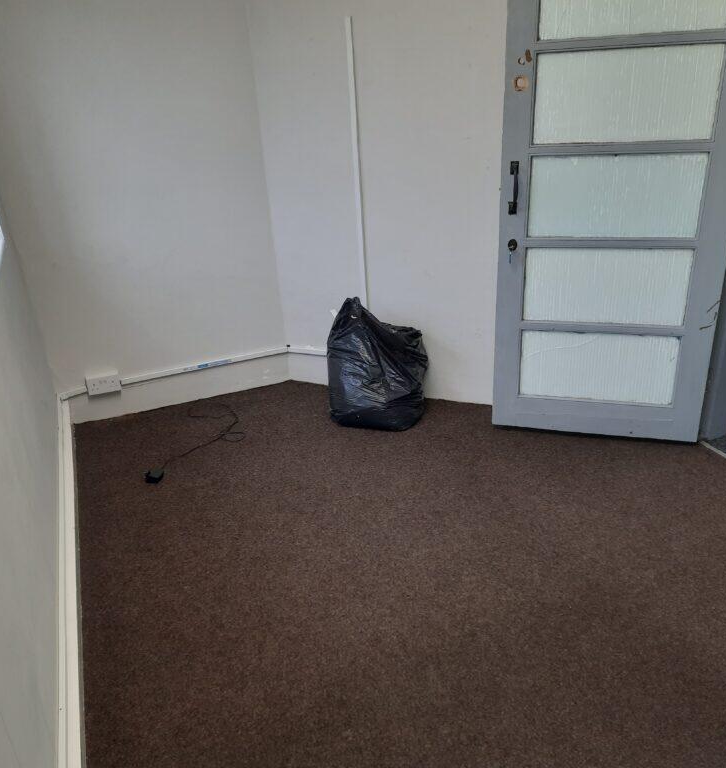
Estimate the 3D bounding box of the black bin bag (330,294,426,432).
[{"bbox_3d":[0.062,-0.119,3.230,0.440,0.540,0.325,7,28,21],"label":"black bin bag"}]

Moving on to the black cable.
[{"bbox_3d":[-0.702,0.234,3.166,0.350,0.044,0.700,1,26,9],"label":"black cable"}]

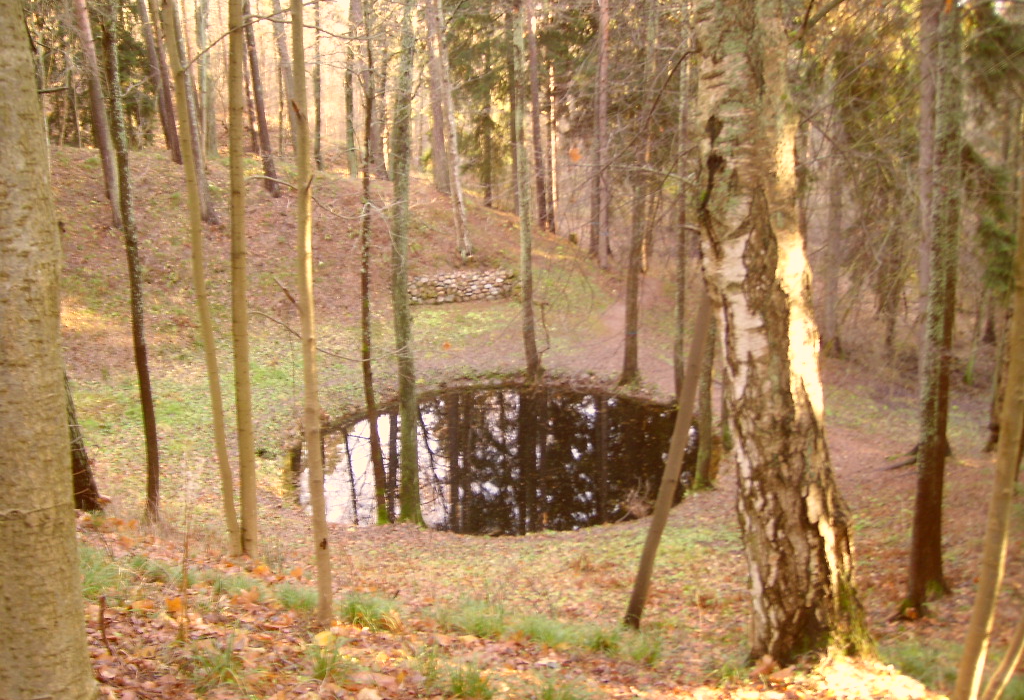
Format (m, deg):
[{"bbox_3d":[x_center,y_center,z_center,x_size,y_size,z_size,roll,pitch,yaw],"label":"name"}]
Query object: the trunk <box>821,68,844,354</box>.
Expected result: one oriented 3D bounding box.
[{"bbox_3d":[5.866,-2.441,18.949,0.300,5.184,0.280,-4,12,1],"label":"trunk"}]

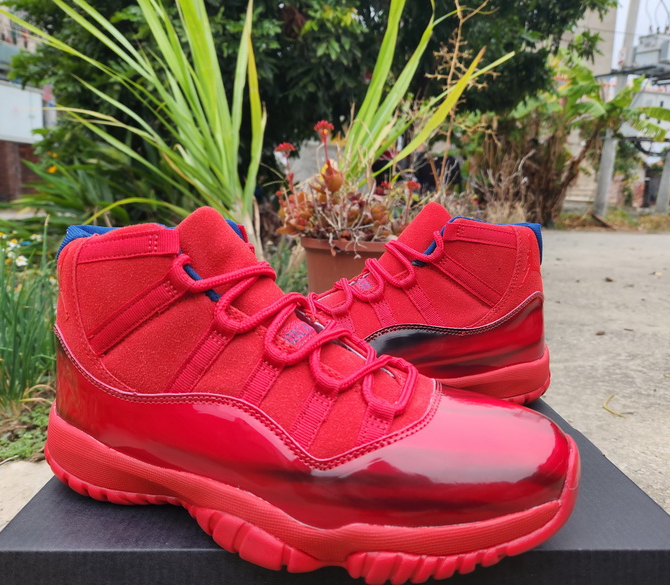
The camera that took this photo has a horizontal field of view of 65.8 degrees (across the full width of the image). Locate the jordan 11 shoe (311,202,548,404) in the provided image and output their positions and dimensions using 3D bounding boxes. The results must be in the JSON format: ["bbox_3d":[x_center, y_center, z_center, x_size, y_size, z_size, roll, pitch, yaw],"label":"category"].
[{"bbox_3d":[0.040,0.006,0.460,0.300,0.167,0.110,0,8,1],"label":"jordan 11 shoe"}]

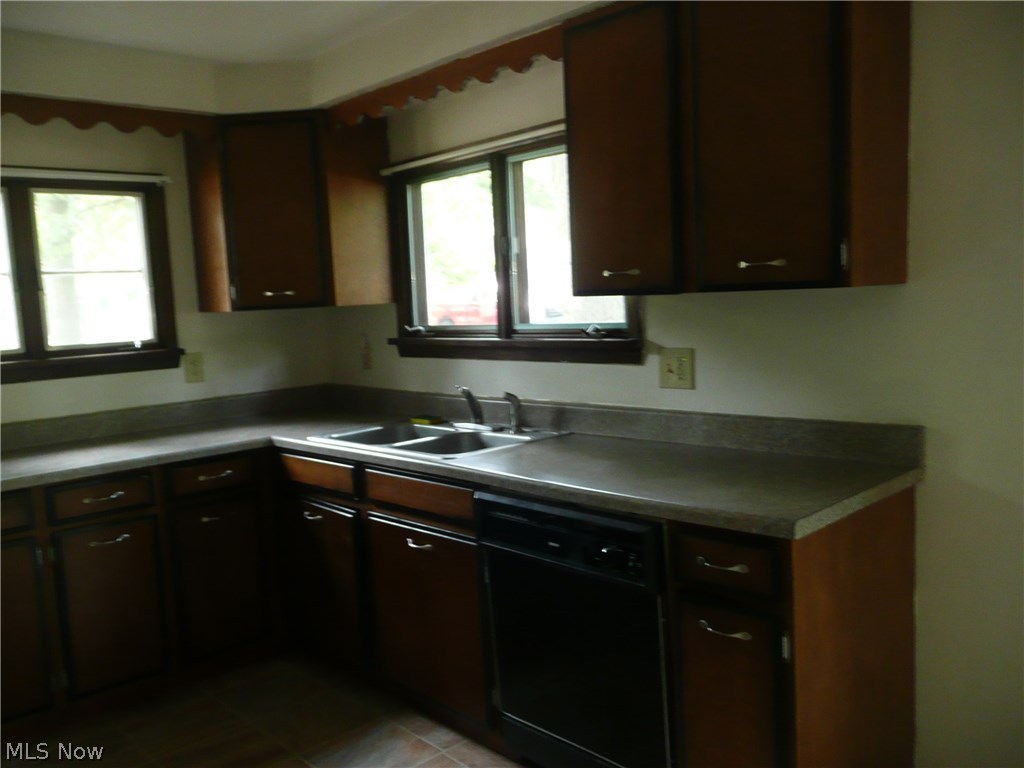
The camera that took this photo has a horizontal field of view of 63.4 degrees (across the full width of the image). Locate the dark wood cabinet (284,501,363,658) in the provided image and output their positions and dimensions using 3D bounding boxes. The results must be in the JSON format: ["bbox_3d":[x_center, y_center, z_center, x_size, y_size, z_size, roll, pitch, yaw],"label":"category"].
[{"bbox_3d":[-0.435,0.638,3.055,0.610,0.540,0.475,-8,7,-44],"label":"dark wood cabinet"}]

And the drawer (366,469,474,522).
[{"bbox_3d":[-0.131,0.310,2.561,0.430,0.105,0.515,-8,7,-44],"label":"drawer"}]

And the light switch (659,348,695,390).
[{"bbox_3d":[0.489,-0.046,2.475,0.008,0.118,0.118,-8,7,-44],"label":"light switch"}]

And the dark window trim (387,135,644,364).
[{"bbox_3d":[-0.038,-0.457,2.974,0.100,0.753,1.260,-8,7,-44],"label":"dark window trim"}]

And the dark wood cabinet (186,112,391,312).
[{"bbox_3d":[-0.905,-0.698,3.509,0.844,0.754,0.651,-3,5,1],"label":"dark wood cabinet"}]

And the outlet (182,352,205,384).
[{"bbox_3d":[-1.319,-0.067,3.453,0.073,0.118,0.008,-8,7,-44],"label":"outlet"}]

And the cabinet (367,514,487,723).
[{"bbox_3d":[-0.051,0.655,2.657,0.610,0.543,0.530,-8,7,-44],"label":"cabinet"}]

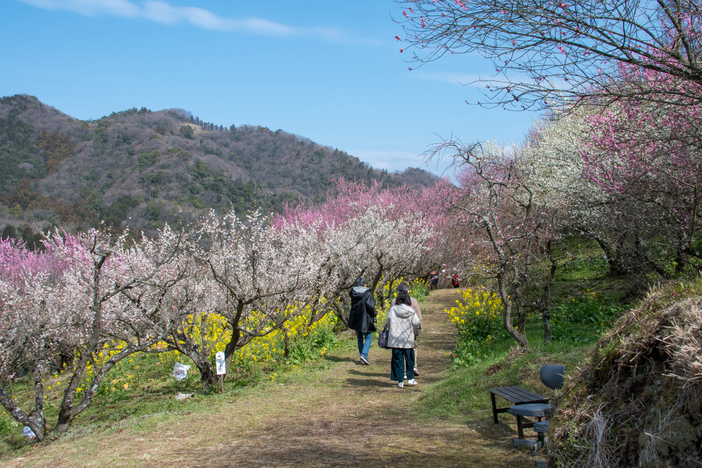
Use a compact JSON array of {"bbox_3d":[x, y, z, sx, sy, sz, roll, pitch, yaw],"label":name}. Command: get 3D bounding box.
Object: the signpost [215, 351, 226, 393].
[{"bbox_3d":[-2.216,2.335,14.900,0.170,0.710,0.050,-2,-2,-11],"label":"signpost"}]

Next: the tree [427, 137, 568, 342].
[{"bbox_3d":[2.687,0.212,16.200,2.500,3.750,2.400,-2,-2,0],"label":"tree"}]

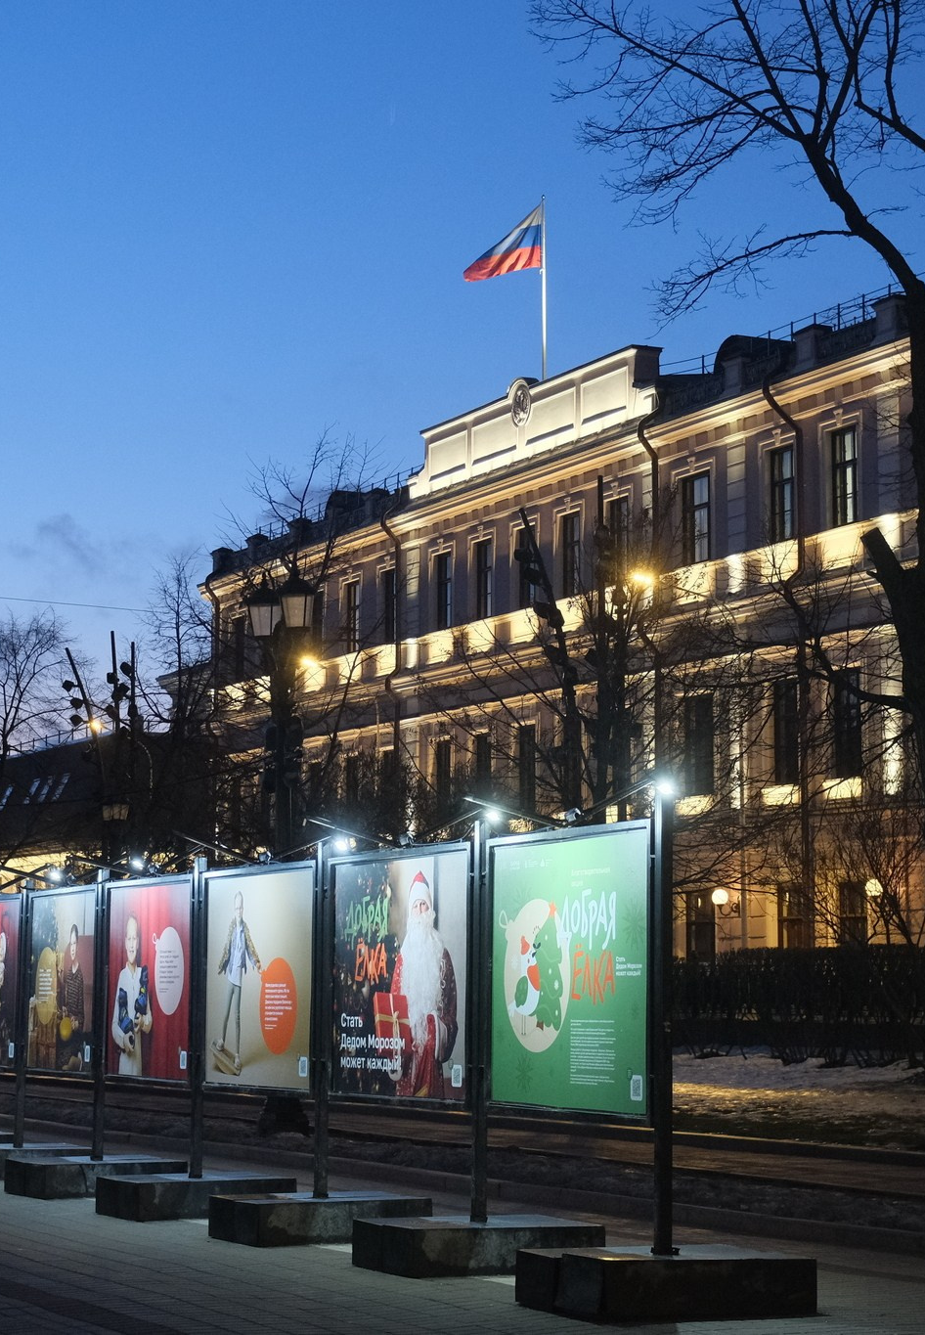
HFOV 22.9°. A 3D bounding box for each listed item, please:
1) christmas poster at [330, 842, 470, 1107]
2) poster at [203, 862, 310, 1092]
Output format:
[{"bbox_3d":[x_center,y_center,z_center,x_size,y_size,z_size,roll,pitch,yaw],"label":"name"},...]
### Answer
[{"bbox_3d":[-0.418,1.979,14.587,0.070,1.570,1.700,5,-10,-32],"label":"christmas poster"},{"bbox_3d":[-1.479,2.238,16.411,0.070,1.570,1.700,5,-10,-31],"label":"poster"}]

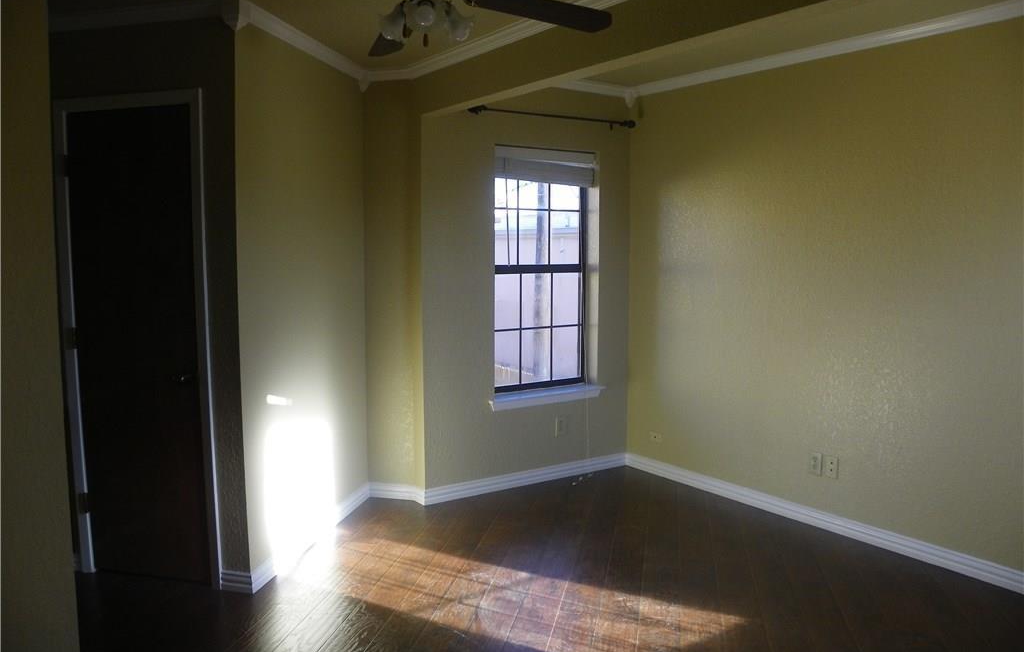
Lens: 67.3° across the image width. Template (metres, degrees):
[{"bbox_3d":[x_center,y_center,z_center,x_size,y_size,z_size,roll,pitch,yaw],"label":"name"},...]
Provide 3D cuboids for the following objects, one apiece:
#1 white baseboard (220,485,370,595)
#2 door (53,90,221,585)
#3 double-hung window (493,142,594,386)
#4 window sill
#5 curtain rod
[{"bbox_3d":[-1.032,1.009,3.854,0.160,0.095,1.301,1,5,12],"label":"white baseboard"},{"bbox_3d":[-1.582,0.076,3.299,0.719,2.065,0.080,1,5,13],"label":"door"},{"bbox_3d":[0.176,-0.334,4.762,0.775,1.474,0.080,-3,6,-33],"label":"double-hung window"},{"bbox_3d":[0.199,0.444,4.784,0.883,0.080,0.130,-3,6,-33],"label":"window sill"},{"bbox_3d":[0.254,-1.230,4.553,1.224,0.065,0.115,-3,6,-33],"label":"curtain rod"}]

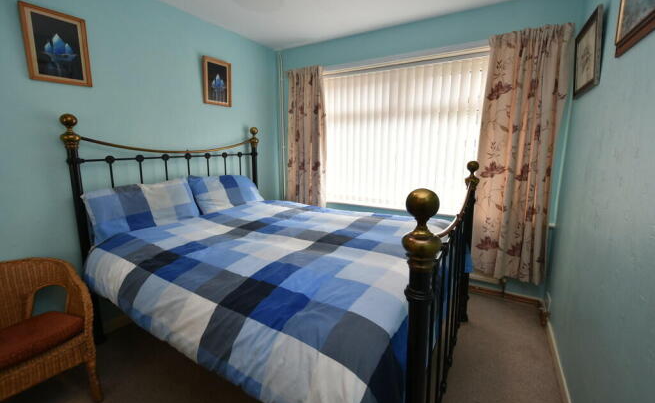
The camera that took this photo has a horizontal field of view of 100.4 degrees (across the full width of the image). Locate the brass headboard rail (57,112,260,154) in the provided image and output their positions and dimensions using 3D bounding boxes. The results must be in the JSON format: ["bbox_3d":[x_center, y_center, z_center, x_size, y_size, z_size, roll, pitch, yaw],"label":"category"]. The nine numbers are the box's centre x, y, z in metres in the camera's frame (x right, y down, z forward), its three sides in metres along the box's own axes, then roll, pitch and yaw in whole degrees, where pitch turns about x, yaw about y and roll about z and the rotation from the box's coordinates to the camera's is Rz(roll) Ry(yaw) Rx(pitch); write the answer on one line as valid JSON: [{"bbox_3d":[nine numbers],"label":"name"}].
[{"bbox_3d":[-1.121,-0.510,2.197,0.085,0.250,1.530,5,12,31],"label":"brass headboard rail"}]

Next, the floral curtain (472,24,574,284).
[{"bbox_3d":[1.444,-0.286,2.077,0.480,1.790,0.130,5,12,31],"label":"floral curtain"}]

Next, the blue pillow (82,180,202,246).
[{"bbox_3d":[-1.227,0.055,1.881,0.150,0.420,0.680,-32,-8,32],"label":"blue pillow"}]

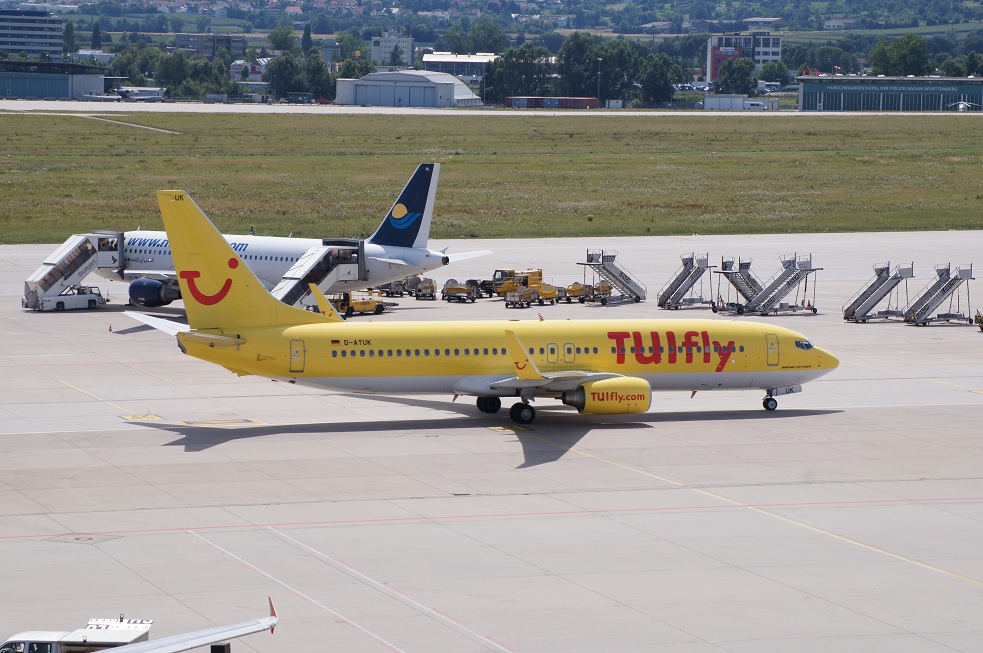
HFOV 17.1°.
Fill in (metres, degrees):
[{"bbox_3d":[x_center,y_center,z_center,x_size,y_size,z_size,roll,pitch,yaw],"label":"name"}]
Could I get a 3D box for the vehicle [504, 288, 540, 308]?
[{"bbox_3d":[2.390,-2.250,260.070,2.500,1.500,1.400,-4,6,-43],"label":"vehicle"}]

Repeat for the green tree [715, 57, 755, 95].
[{"bbox_3d":[72.020,-74.100,970.000,11.900,12.300,11.900,0,5,0],"label":"green tree"}]

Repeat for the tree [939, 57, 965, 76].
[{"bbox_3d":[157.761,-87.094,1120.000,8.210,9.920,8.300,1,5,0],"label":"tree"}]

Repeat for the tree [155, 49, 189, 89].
[{"bbox_3d":[-101.687,-81.190,1040.000,10.800,14.300,10.500,1,5,0],"label":"tree"}]

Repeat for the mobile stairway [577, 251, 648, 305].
[{"bbox_3d":[9.750,-4.030,264.600,5.500,4.400,2.100,-4,6,-41],"label":"mobile stairway"}]

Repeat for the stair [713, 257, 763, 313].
[{"bbox_3d":[19.599,-3.164,252.597,2.200,4.150,5.000,5,6,41],"label":"stair"}]

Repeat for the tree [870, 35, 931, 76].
[{"bbox_3d":[133.720,-87.290,1070.000,19.500,16.800,19.000,0,5,0],"label":"tree"}]

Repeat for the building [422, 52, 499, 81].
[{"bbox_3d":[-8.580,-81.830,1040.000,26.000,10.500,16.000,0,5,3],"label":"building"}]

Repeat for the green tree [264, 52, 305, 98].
[{"bbox_3d":[-60.720,-73.190,960.000,11.800,14.300,11.800,0,5,0],"label":"green tree"}]

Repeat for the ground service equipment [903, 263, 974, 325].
[{"bbox_3d":[33.396,-2.421,244.180,5.000,4.350,2.200,-4,6,-42],"label":"ground service equipment"}]

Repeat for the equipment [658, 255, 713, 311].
[{"bbox_3d":[15.442,-3.627,257.608,5.000,4.150,1.800,-4,7,-45],"label":"equipment"}]

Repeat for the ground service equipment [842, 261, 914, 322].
[{"bbox_3d":[29.350,-2.700,248.140,5.600,4.500,2.000,-3,6,-38],"label":"ground service equipment"}]

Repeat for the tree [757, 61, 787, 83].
[{"bbox_3d":[97.366,-87.526,1130.000,10.360,8.630,10.000,1,5,0],"label":"tree"}]

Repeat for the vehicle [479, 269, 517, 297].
[{"bbox_3d":[0.500,-3.590,271.280,3.300,2.400,2.100,-2,5,-30],"label":"vehicle"}]

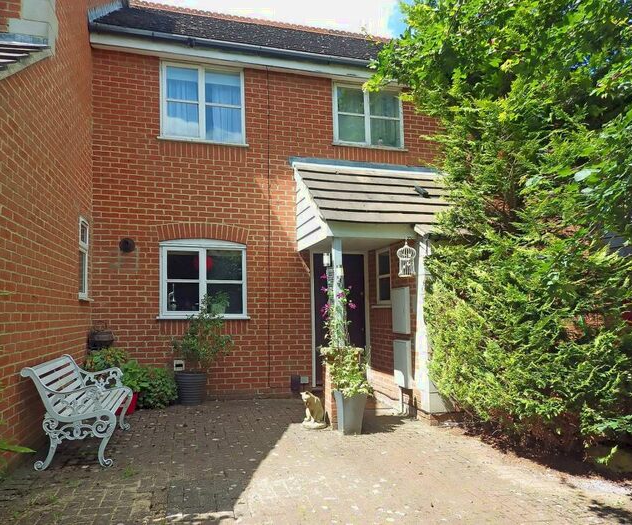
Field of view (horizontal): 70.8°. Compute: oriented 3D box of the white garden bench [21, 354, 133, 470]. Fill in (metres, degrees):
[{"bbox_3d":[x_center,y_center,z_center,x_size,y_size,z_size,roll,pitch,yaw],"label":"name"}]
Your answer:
[{"bbox_3d":[-2.072,1.260,4.000,0.650,0.790,1.080,1,-5,-15],"label":"white garden bench"}]

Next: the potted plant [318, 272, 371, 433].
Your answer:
[{"bbox_3d":[0.299,0.946,4.780,0.530,1.620,0.500,1,-5,-15],"label":"potted plant"}]

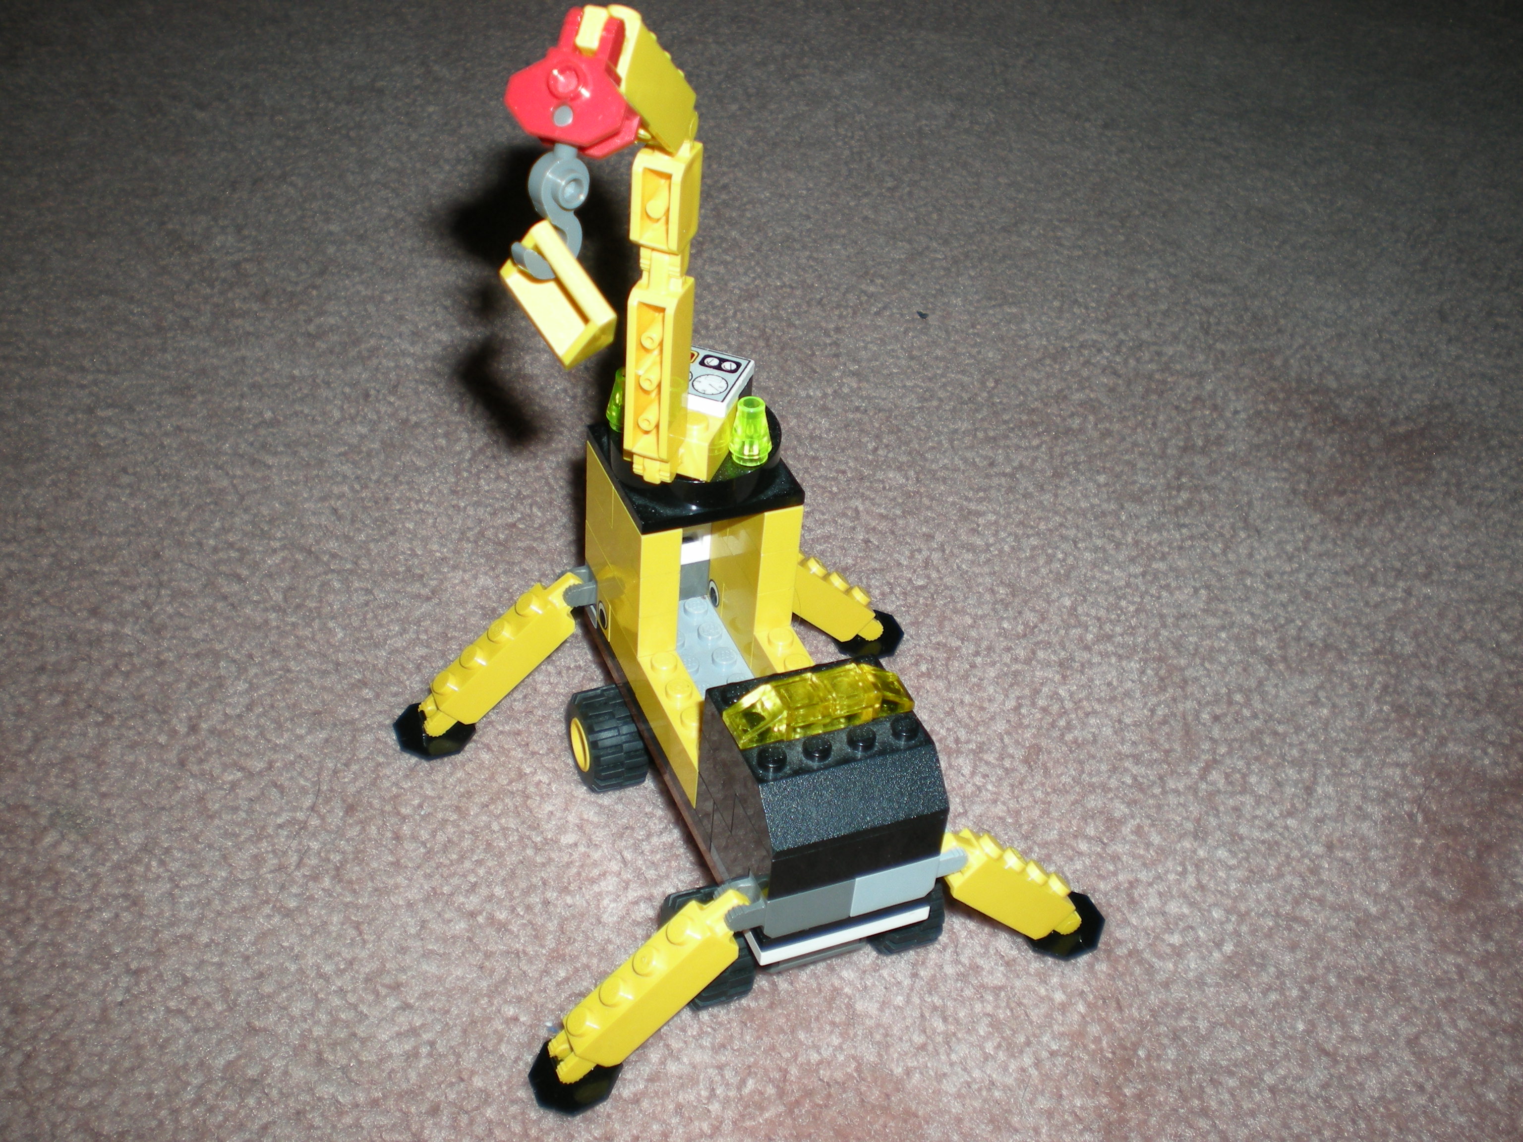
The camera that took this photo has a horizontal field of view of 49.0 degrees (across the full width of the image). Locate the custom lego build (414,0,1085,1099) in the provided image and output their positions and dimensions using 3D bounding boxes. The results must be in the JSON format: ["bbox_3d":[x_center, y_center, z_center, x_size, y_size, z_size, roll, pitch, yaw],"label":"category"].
[{"bbox_3d":[0.001,-0.016,0.280,0.113,0.162,0.106,-11,40,-20],"label":"custom lego build"}]

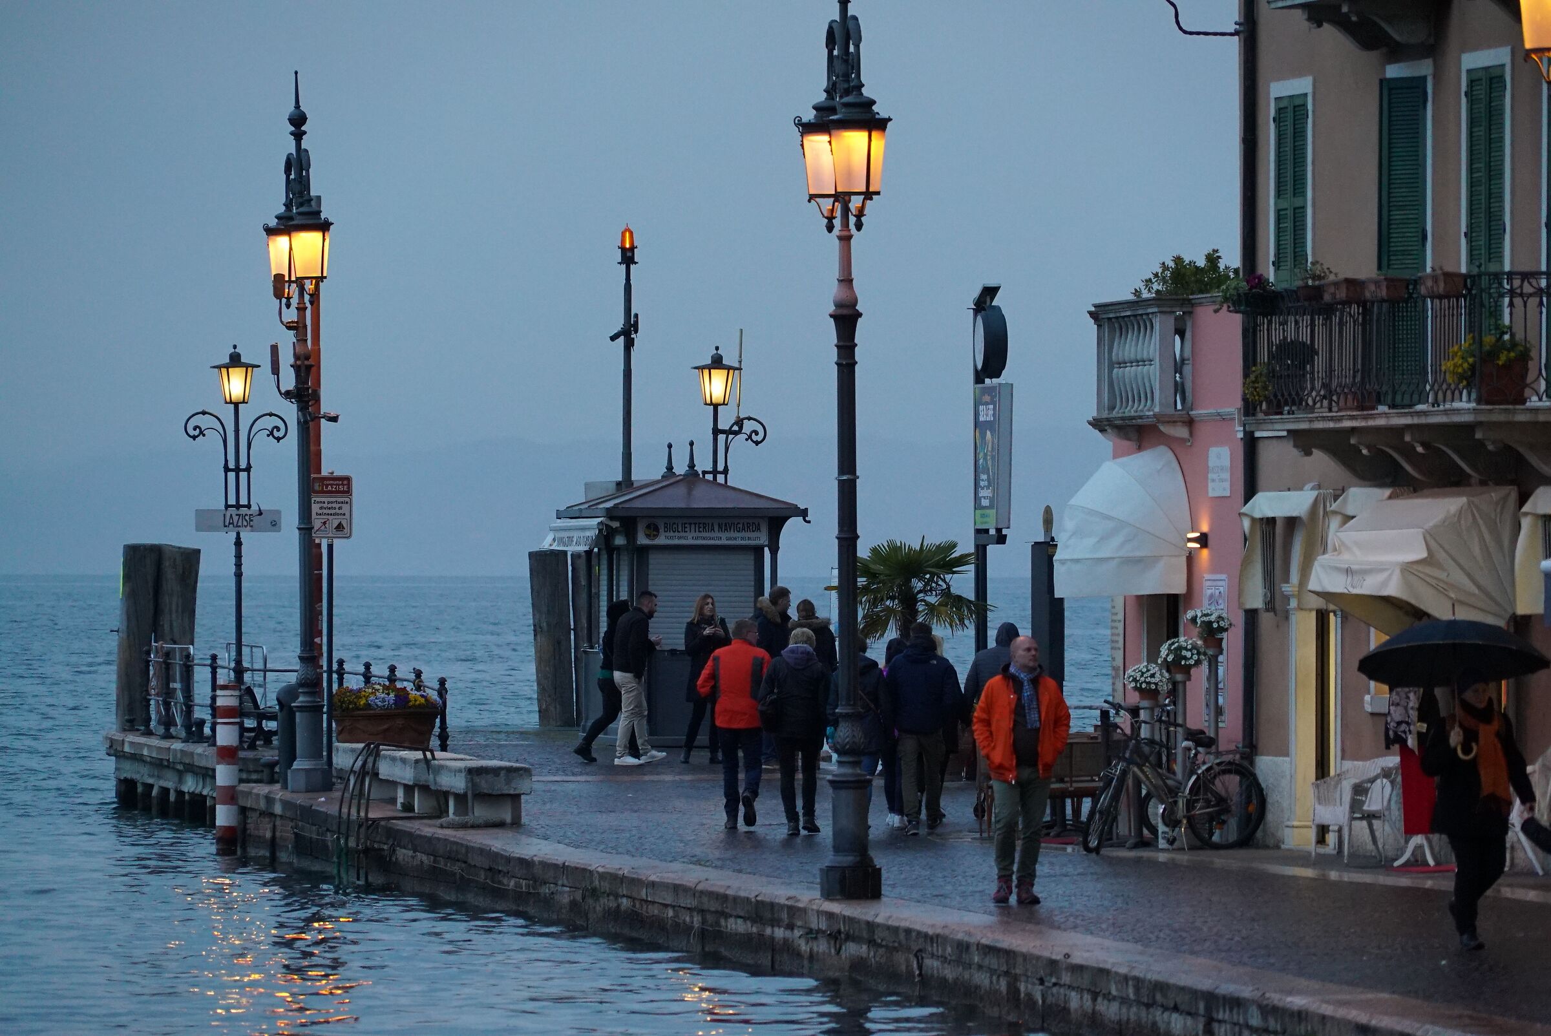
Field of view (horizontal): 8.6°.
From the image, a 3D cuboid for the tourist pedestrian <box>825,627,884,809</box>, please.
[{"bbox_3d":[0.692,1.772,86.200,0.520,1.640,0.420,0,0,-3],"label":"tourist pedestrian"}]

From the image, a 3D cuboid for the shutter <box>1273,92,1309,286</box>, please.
[{"bbox_3d":[3.992,-2.521,80.000,0.080,1.480,0.870,0,0,-15],"label":"shutter"}]

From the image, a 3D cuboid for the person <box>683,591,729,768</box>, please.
[{"bbox_3d":[-0.702,1.639,105.200,0.480,1.710,0.420,0,0,-23],"label":"person"}]

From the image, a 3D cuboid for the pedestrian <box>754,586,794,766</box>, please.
[{"bbox_3d":[-0.018,1.614,104.800,0.400,1.830,0.520,0,0,-41],"label":"pedestrian"}]

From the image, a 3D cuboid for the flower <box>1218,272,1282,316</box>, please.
[{"bbox_3d":[3.687,-1.744,80.500,0.500,0.340,0.450,0,0,-11],"label":"flower"}]

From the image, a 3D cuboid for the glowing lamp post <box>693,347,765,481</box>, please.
[{"bbox_3d":[-0.514,0.298,115.500,0.840,4.440,0.560,0,0,0],"label":"glowing lamp post"}]

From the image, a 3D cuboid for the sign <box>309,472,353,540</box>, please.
[{"bbox_3d":[-4.185,-0.103,97.500,0.405,0.605,0.050,0,0,5],"label":"sign"}]

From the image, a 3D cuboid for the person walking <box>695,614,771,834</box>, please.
[{"bbox_3d":[-0.341,1.704,85.600,0.600,1.740,0.450,0,0,9],"label":"person walking"}]

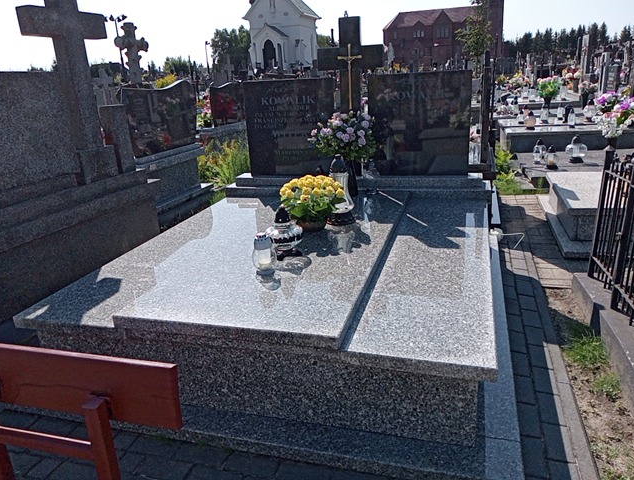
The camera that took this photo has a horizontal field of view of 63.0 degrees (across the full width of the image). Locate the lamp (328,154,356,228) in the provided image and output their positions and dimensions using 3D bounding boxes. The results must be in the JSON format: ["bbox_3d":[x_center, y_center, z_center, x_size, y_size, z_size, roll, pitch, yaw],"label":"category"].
[{"bbox_3d":[0.138,-0.302,3.050,0.165,0.400,0.165,2,20,16],"label":"lamp"}]

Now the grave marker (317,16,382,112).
[{"bbox_3d":[0.266,-1.028,3.804,0.472,1.114,0.090,2,20,16],"label":"grave marker"}]

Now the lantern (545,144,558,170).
[{"bbox_3d":[2.486,-0.878,5.447,0.130,0.233,0.130,2,20,16],"label":"lantern"}]

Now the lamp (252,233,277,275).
[{"bbox_3d":[-0.251,0.062,2.484,0.118,0.185,0.118,-3,19,1],"label":"lamp"}]

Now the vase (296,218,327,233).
[{"bbox_3d":[-0.023,-0.111,2.986,0.175,0.100,0.175,2,20,16],"label":"vase"}]

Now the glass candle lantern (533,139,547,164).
[{"bbox_3d":[2.743,-1.110,6.364,0.147,0.271,0.147,3,20,17],"label":"glass candle lantern"}]

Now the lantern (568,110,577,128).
[{"bbox_3d":[3.546,-1.687,7.191,0.091,0.258,0.091,3,20,17],"label":"lantern"}]

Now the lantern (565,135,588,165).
[{"bbox_3d":[3.083,-1.085,6.146,0.229,0.330,0.229,3,20,17],"label":"lantern"}]

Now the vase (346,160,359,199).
[{"bbox_3d":[0.244,-0.450,3.639,0.105,0.285,0.105,2,20,16],"label":"vase"}]

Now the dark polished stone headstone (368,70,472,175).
[{"bbox_3d":[0.733,-0.825,3.729,0.712,0.725,0.080,2,20,16],"label":"dark polished stone headstone"}]

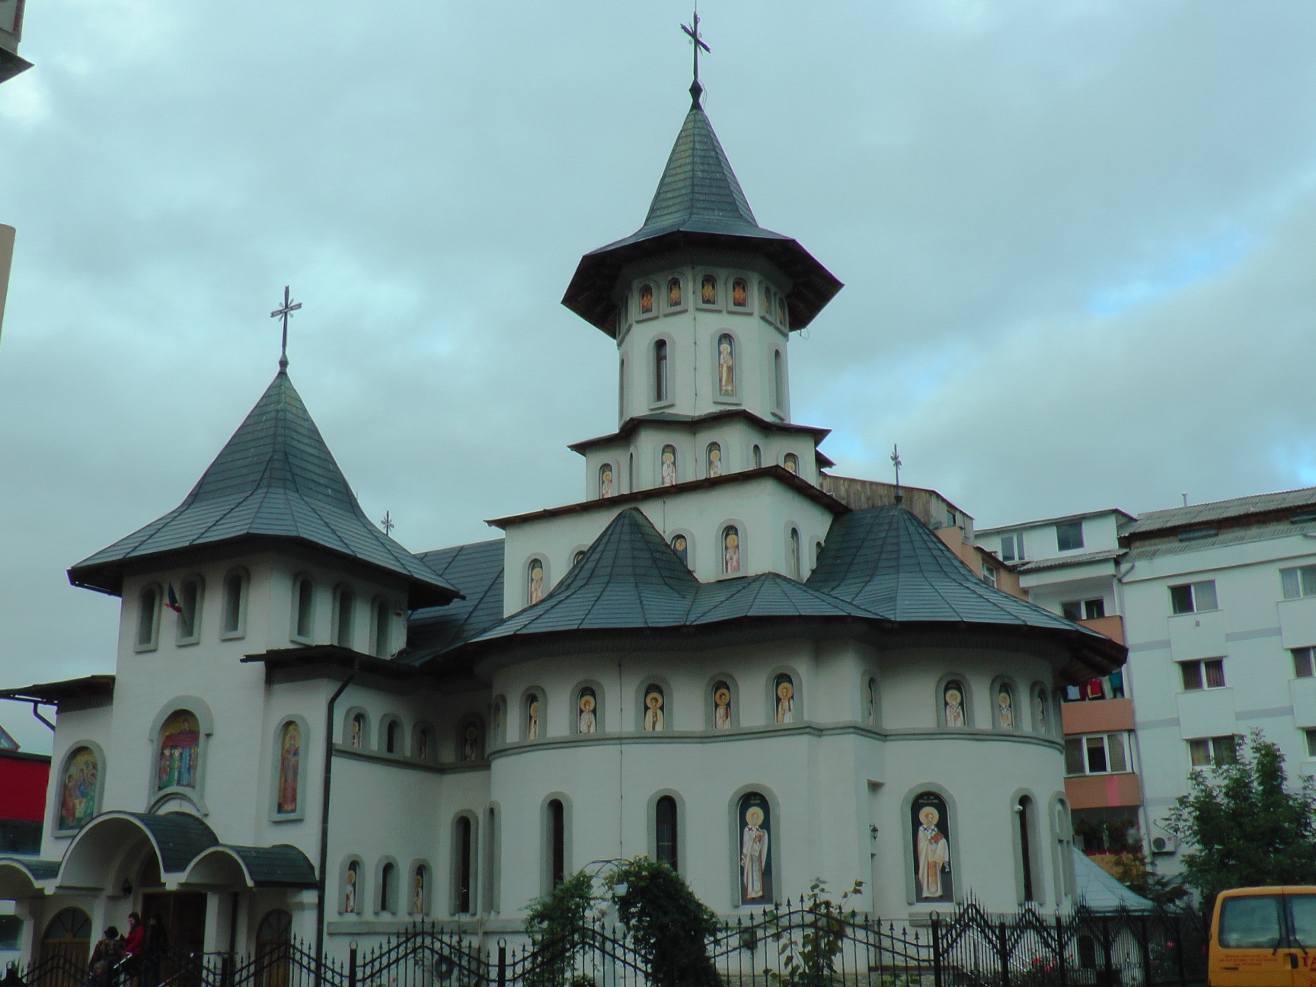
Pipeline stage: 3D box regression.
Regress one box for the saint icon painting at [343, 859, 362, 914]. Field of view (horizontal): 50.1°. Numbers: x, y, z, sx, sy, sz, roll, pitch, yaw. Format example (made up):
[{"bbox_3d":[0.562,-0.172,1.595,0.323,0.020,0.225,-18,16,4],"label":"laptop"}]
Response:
[{"bbox_3d":[-6.399,8.230,29.469,0.100,1.069,0.400,-11,-20,29],"label":"saint icon painting"}]

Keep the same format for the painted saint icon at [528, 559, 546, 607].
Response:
[{"bbox_3d":[-2.893,2.105,33.391,0.446,1.123,0.100,-11,-20,29],"label":"painted saint icon"}]

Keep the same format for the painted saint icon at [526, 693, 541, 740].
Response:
[{"bbox_3d":[-2.560,4.618,29.064,0.417,0.956,0.100,-16,-23,39],"label":"painted saint icon"}]

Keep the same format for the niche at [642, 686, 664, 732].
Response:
[{"bbox_3d":[-0.069,4.015,26.324,0.388,0.894,0.130,-1,-18,0],"label":"niche"}]

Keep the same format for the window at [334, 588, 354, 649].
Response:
[{"bbox_3d":[-6.838,2.700,30.361,0.200,1.349,0.499,-11,-20,28],"label":"window"}]

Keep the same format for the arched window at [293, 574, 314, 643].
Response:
[{"bbox_3d":[-8.217,2.676,32.622,0.197,1.537,0.650,-11,-20,28],"label":"arched window"}]

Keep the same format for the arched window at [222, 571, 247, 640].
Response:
[{"bbox_3d":[-9.708,2.503,32.299,0.690,1.576,0.197,-11,-20,28],"label":"arched window"}]

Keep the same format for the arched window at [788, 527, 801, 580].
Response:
[{"bbox_3d":[3.110,1.400,32.525,0.197,1.241,0.492,-11,-20,28],"label":"arched window"}]

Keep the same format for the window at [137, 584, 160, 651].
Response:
[{"bbox_3d":[-12.176,2.963,33.641,0.690,1.576,0.197,-11,-20,28],"label":"window"}]

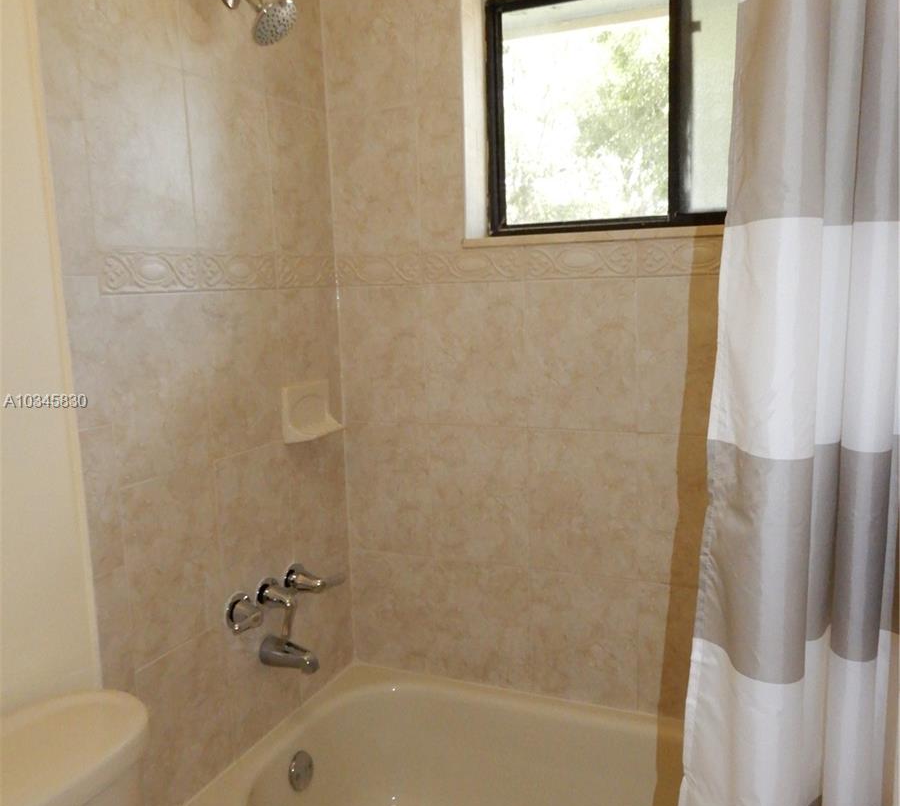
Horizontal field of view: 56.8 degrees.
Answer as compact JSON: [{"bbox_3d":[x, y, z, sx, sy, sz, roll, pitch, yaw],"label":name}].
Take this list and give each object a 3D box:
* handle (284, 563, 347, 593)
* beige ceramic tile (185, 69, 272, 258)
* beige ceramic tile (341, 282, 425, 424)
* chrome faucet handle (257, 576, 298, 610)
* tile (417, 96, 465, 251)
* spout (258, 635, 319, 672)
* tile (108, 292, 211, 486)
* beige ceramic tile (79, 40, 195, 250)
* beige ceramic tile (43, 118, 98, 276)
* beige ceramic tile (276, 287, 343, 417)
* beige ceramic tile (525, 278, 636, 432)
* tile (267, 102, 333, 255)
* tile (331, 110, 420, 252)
[{"bbox_3d":[-0.322,0.405,1.959,0.077,0.066,0.133,2,9,25],"label":"handle"},{"bbox_3d":[-0.455,-0.482,1.726,0.012,0.339,0.251,2,9,24],"label":"beige ceramic tile"},{"bbox_3d":[-0.166,-0.121,2.062,0.236,0.339,0.010,2,9,24],"label":"beige ceramic tile"},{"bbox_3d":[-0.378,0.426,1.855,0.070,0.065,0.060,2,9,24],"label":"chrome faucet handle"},{"bbox_3d":[-0.015,-0.528,1.944,0.113,0.339,0.012,2,9,24],"label":"tile"},{"bbox_3d":[-0.354,0.558,1.842,0.138,0.070,0.055,2,9,24],"label":"spout"},{"bbox_3d":[-0.543,-0.033,1.556,0.012,0.339,0.251,2,9,24],"label":"tile"},{"bbox_3d":[-0.554,-0.443,1.495,0.010,0.338,0.245,2,9,25],"label":"beige ceramic tile"},{"bbox_3d":[-0.622,-0.334,1.366,0.011,0.252,0.073,2,9,24],"label":"beige ceramic tile"},{"bbox_3d":[-0.334,-0.105,1.997,0.010,0.340,0.244,2,9,25],"label":"beige ceramic tile"},{"bbox_3d":[0.292,-0.106,1.862,0.253,0.339,0.010,2,9,24],"label":"beige ceramic tile"},{"bbox_3d":[-0.352,-0.518,1.953,0.012,0.339,0.249,2,9,24],"label":"tile"},{"bbox_3d":[-0.180,-0.533,2.018,0.245,0.339,0.012,2,9,24],"label":"tile"}]

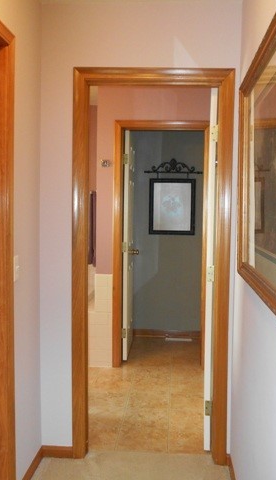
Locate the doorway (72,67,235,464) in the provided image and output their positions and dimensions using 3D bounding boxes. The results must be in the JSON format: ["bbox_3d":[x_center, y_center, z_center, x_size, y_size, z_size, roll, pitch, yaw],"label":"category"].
[{"bbox_3d":[0.075,0.159,2.638,0.849,2.125,0.130,1,3,5],"label":"doorway"}]

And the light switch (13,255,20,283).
[{"bbox_3d":[-0.553,0.133,2.203,0.020,0.115,0.071,1,3,5],"label":"light switch"}]

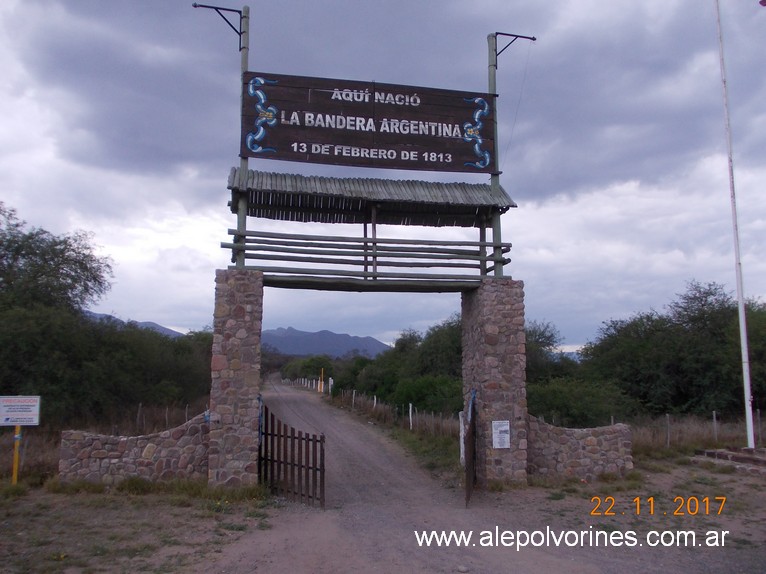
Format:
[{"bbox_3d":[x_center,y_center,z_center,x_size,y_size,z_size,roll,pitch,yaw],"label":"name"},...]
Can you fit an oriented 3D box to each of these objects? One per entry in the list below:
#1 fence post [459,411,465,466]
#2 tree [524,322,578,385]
[{"bbox_3d":[1.357,2.600,10.600,0.100,0.970,0.100,1,-7,-10],"label":"fence post"},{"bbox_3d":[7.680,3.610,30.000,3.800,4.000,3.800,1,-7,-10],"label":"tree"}]

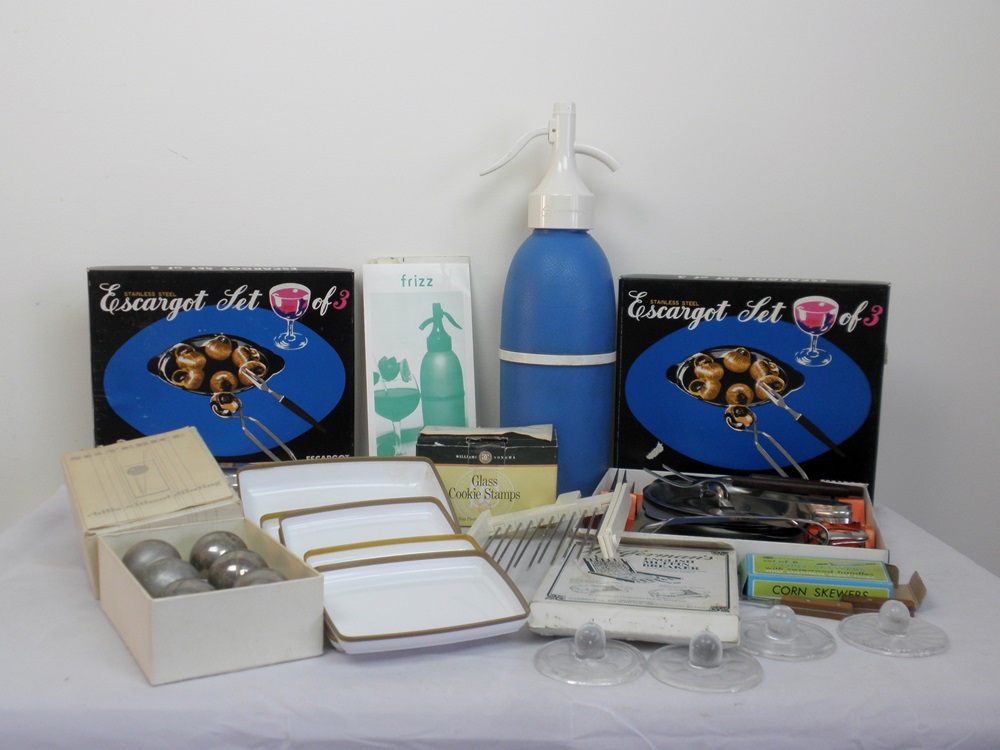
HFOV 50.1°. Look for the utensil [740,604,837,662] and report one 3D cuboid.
[{"bbox_3d":[0.192,0.167,0.729,0.072,0.029,0.072,1,7,0],"label":"utensil"}]

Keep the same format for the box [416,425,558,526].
[{"bbox_3d":[-0.011,0.100,1.054,0.133,0.078,0.088,1,7,1],"label":"box"}]

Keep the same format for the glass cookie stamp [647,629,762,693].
[{"bbox_3d":[0.130,0.173,0.677,0.072,0.029,0.072,1,7,0],"label":"glass cookie stamp"}]

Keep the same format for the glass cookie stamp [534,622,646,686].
[{"bbox_3d":[0.058,0.171,0.686,0.072,0.029,0.072,1,7,0],"label":"glass cookie stamp"}]

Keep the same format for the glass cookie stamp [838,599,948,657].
[{"bbox_3d":[0.272,0.167,0.739,0.072,0.029,0.072,1,7,0],"label":"glass cookie stamp"}]

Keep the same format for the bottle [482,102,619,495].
[{"bbox_3d":[0.052,-0.078,1.134,0.151,0.413,0.125,1,7,6],"label":"bottle"}]

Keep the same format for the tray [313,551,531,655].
[{"bbox_3d":[-0.057,0.157,0.736,0.132,0.017,0.088,-3,21,-20],"label":"tray"}]

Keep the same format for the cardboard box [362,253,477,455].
[{"bbox_3d":[-0.085,0.001,1.181,0.113,0.248,0.084,-1,4,0],"label":"cardboard box"}]

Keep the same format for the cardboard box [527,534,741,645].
[{"bbox_3d":[0.106,0.161,0.812,0.142,0.020,0.163,2,7,10],"label":"cardboard box"}]

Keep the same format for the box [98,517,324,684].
[{"bbox_3d":[-0.203,0.150,0.738,0.107,0.053,0.166,-4,8,-30],"label":"box"}]

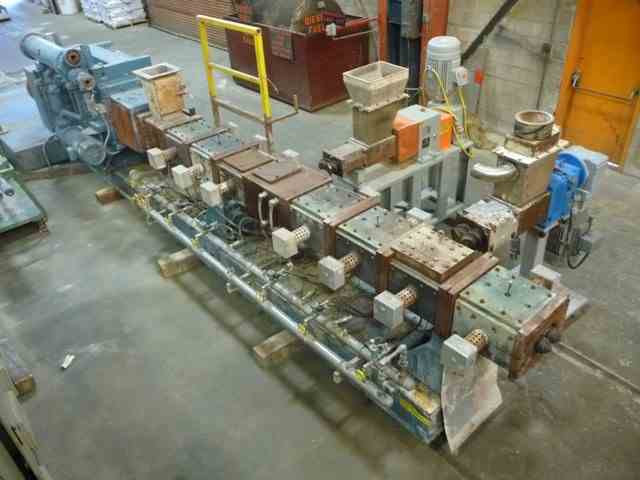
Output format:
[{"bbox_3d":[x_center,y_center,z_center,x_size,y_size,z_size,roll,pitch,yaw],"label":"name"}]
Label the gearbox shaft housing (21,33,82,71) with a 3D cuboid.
[{"bbox_3d":[-4.108,-2.882,7.905,0.420,0.410,1.450,-26,40,-29],"label":"gearbox shaft housing"}]

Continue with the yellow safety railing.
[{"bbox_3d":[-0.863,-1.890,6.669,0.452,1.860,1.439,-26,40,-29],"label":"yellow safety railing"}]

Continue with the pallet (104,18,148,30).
[{"bbox_3d":[-6.117,-6.847,16.294,1.180,0.140,1.060,-26,40,-29],"label":"pallet"}]

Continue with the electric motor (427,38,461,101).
[{"bbox_3d":[1.385,-1.877,5.790,0.360,0.720,0.360,-3,34,2],"label":"electric motor"}]

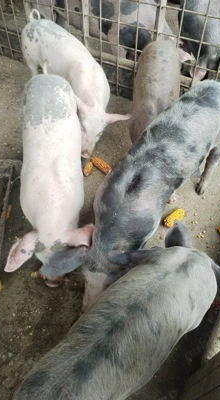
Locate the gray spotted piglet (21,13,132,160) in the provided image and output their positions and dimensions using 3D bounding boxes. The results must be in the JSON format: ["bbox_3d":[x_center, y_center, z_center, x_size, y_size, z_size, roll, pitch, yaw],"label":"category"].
[{"bbox_3d":[-0.293,-0.840,2.120,0.360,0.560,1.100,-21,51,-18],"label":"gray spotted piglet"}]

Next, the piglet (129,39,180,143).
[{"bbox_3d":[0.277,-0.523,1.845,0.290,0.550,1.050,5,48,5],"label":"piglet"}]

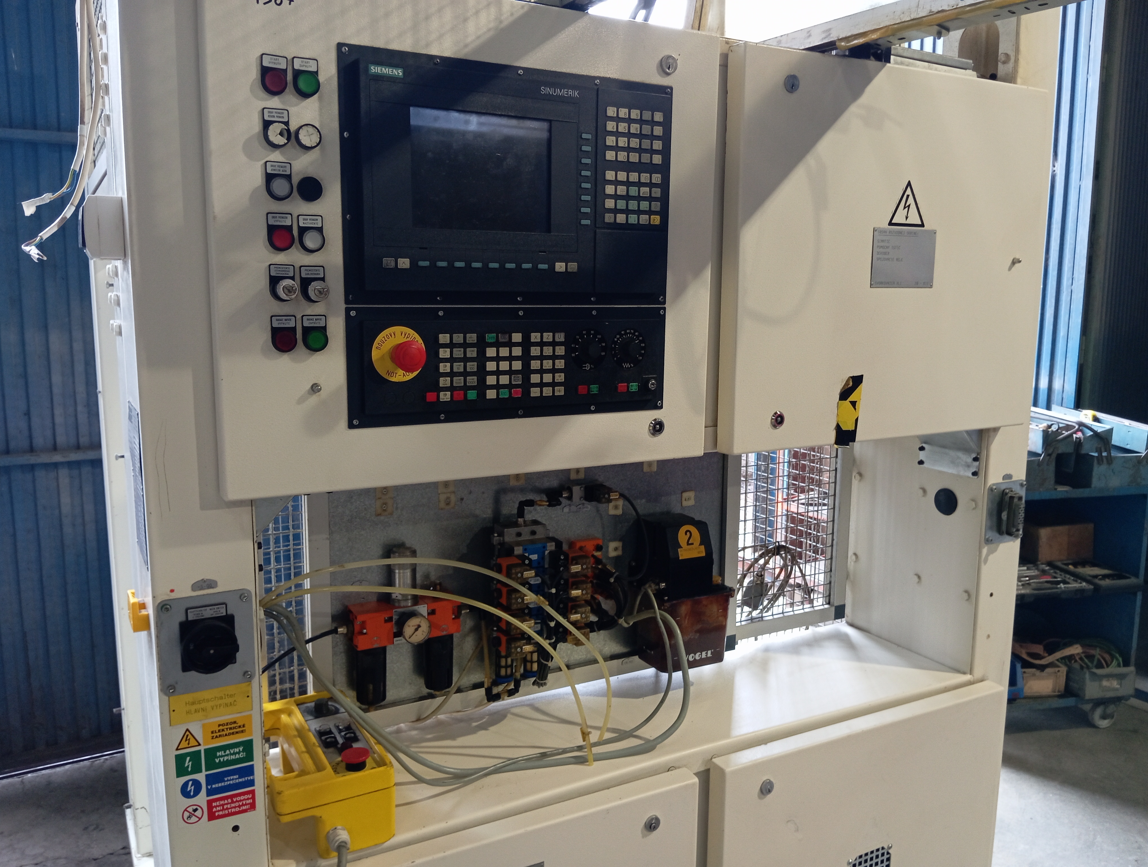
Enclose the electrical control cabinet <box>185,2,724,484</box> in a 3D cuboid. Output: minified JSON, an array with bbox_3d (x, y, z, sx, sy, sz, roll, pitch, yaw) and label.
[{"bbox_3d":[-0.121,-0.258,1.286,0.716,0.630,0.110,-4,11,-28],"label":"electrical control cabinet"}]

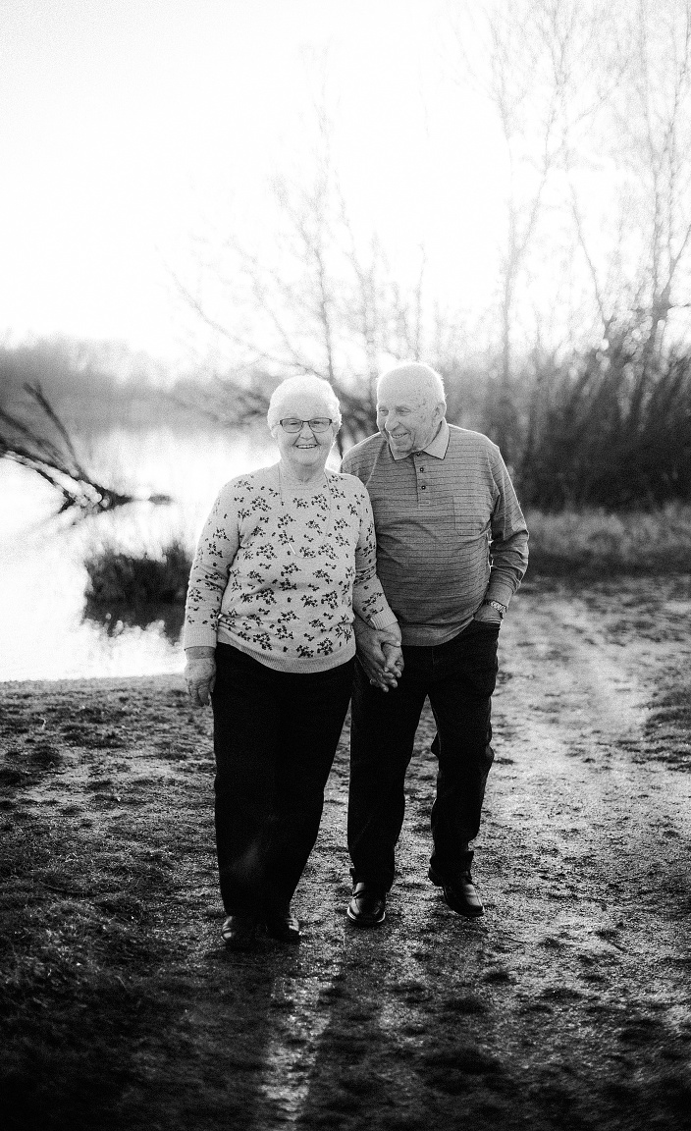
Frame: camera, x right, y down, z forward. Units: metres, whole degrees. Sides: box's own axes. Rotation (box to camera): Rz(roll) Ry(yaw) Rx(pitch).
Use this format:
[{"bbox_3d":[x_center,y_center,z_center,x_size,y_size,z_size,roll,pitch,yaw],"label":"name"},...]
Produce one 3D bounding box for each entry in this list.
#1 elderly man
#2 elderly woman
[{"bbox_3d":[0.264,0.201,4.657,0.540,1.630,0.440,0,6,2],"label":"elderly man"},{"bbox_3d":[-0.151,0.250,4.431,0.590,1.580,0.380,0,6,-2],"label":"elderly woman"}]

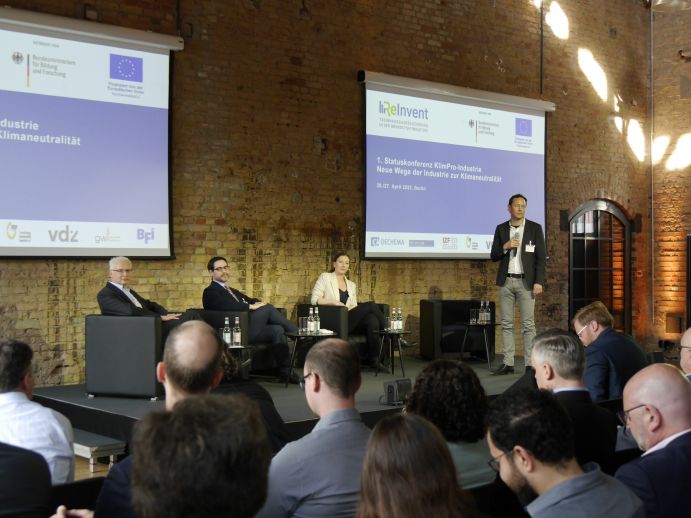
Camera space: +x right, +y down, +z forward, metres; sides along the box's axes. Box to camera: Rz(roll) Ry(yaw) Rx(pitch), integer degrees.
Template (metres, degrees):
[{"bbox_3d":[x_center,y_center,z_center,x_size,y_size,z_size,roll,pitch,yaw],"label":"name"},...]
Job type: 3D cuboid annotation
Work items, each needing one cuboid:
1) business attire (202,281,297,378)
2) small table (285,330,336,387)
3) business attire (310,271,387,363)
[{"bbox_3d":[-0.850,0.635,9.710,0.980,0.880,0.580,0,0,30],"label":"business attire"},{"bbox_3d":[-0.313,0.948,9.686,0.470,0.475,0.470,0,0,0],"label":"small table"},{"bbox_3d":[0.133,0.622,10.988,0.560,0.940,0.800,0,0,-43],"label":"business attire"}]

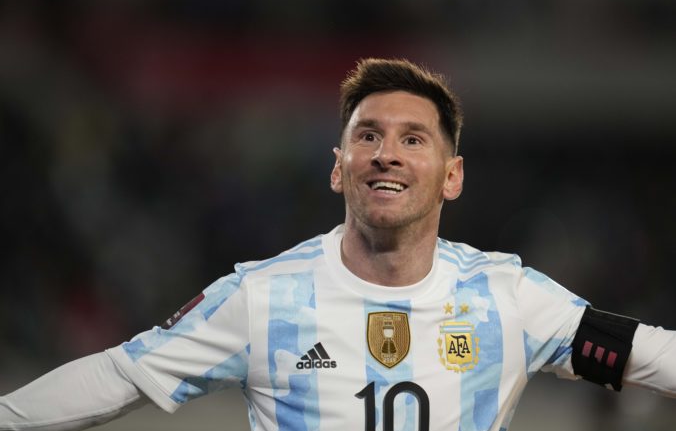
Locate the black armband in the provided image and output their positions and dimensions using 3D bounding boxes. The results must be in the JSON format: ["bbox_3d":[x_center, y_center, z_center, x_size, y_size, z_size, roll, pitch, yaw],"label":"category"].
[{"bbox_3d":[0.374,0.187,10.580,0.078,0.102,0.100,15,0,10],"label":"black armband"}]

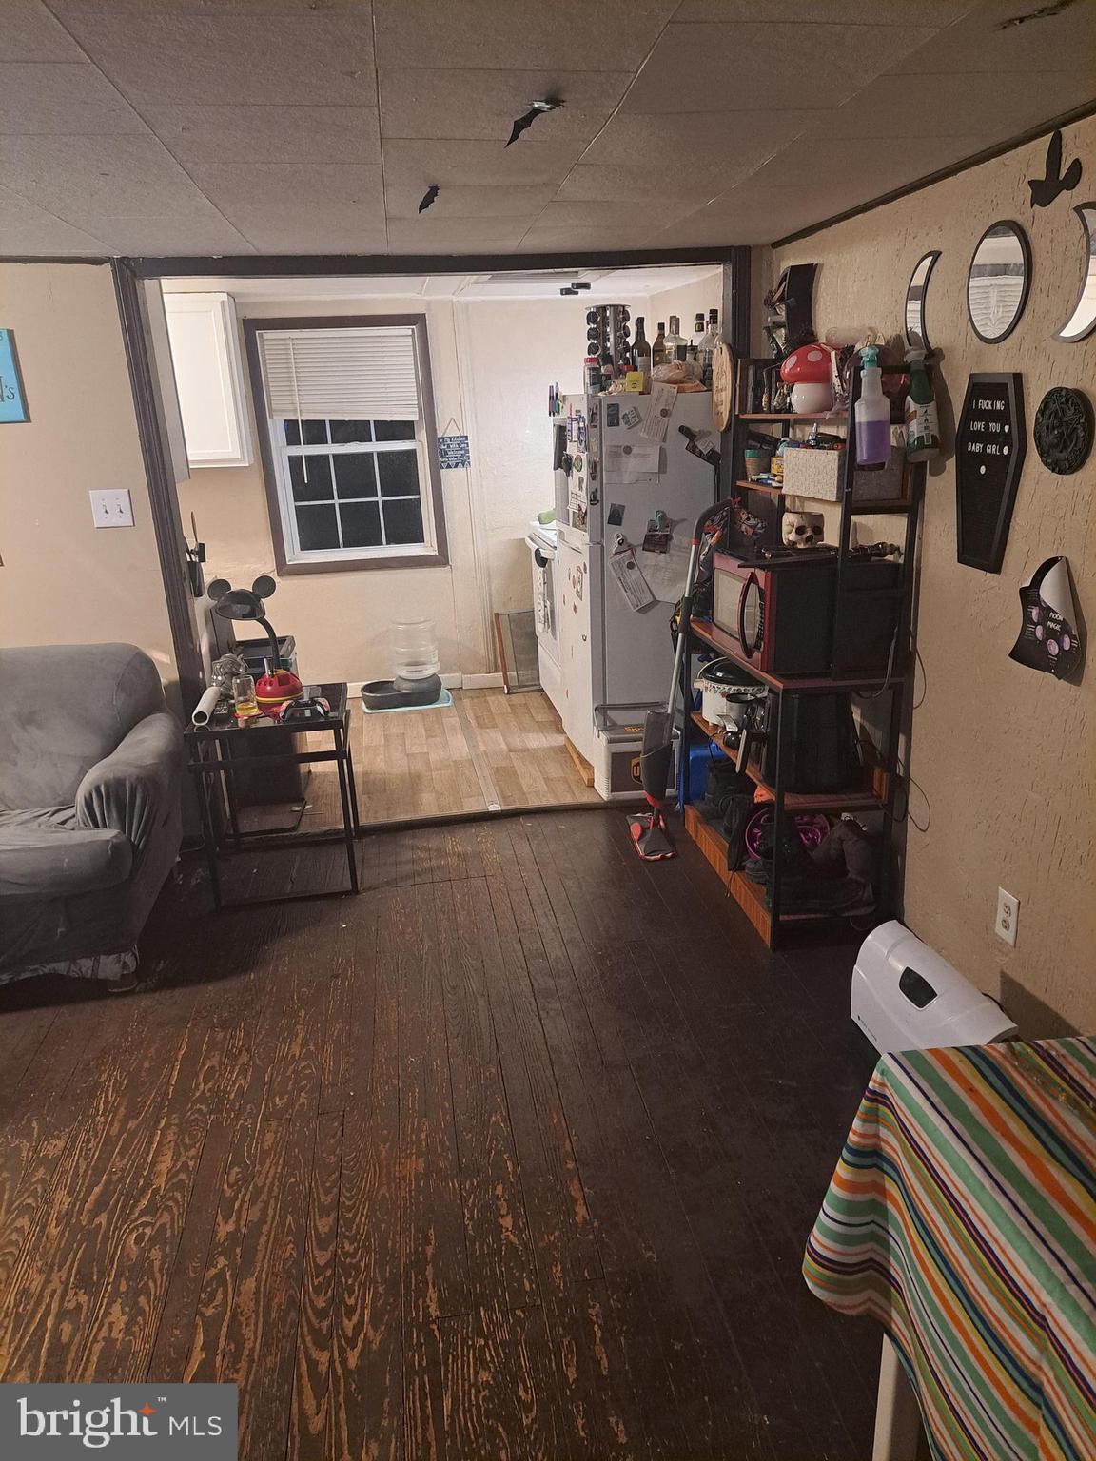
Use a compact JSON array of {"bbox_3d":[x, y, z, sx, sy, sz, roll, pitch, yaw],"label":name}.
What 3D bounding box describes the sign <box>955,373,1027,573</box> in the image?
[{"bbox_3d":[0.991,-0.580,2.291,0.025,0.425,0.260,-5,18,-7],"label":"sign"}]

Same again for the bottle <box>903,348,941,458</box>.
[{"bbox_3d":[0.892,-0.769,2.401,0.090,0.265,0.095,-19,20,-20],"label":"bottle"}]

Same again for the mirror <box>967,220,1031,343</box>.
[{"bbox_3d":[0.994,-0.993,2.246,0.016,0.248,0.243,-4,18,-7],"label":"mirror"}]

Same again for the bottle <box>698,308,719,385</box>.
[{"bbox_3d":[0.623,-1.430,3.802,0.110,0.290,0.110,-5,18,-7],"label":"bottle"}]

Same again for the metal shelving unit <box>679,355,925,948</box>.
[{"bbox_3d":[0.710,-0.260,3.049,0.360,1.540,0.880,-4,18,-7],"label":"metal shelving unit"}]

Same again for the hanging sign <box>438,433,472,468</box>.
[{"bbox_3d":[-0.481,-1.435,5.236,0.155,0.168,0.012,-5,18,-7],"label":"hanging sign"}]

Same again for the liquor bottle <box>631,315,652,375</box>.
[{"bbox_3d":[0.357,-1.428,3.869,0.076,0.285,0.076,-4,18,-7],"label":"liquor bottle"}]

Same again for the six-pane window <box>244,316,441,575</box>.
[{"bbox_3d":[-1.007,-1.433,5.154,0.850,1.210,0.080,-5,18,-7],"label":"six-pane window"}]

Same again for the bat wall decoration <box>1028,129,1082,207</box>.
[{"bbox_3d":[1.005,-1.130,2.026,0.025,0.132,0.172,-4,18,-7],"label":"bat wall decoration"}]

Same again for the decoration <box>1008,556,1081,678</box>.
[{"bbox_3d":[1.028,-0.235,2.113,0.035,0.240,0.215,-5,18,-7],"label":"decoration"}]

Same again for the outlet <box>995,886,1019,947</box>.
[{"bbox_3d":[1.071,0.439,2.371,0.010,0.118,0.078,-5,18,-7],"label":"outlet"}]

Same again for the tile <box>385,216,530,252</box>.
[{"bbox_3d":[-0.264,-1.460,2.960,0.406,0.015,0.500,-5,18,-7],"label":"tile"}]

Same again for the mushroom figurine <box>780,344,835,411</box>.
[{"bbox_3d":[0.731,-0.966,2.782,0.175,0.178,0.175,-4,18,-7],"label":"mushroom figurine"}]

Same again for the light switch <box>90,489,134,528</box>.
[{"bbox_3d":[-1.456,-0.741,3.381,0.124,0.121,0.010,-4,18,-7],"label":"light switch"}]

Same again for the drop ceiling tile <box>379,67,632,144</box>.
[{"bbox_3d":[-0.089,-1.096,1.772,0.406,0.018,0.406,-4,18,-7],"label":"drop ceiling tile"}]

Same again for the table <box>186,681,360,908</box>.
[{"bbox_3d":[-0.896,0.204,3.422,0.480,0.595,0.475,-5,18,-7],"label":"table"}]

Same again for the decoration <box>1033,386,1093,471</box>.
[{"bbox_3d":[1.043,-0.606,2.047,0.025,0.162,0.163,-4,18,-7],"label":"decoration"}]

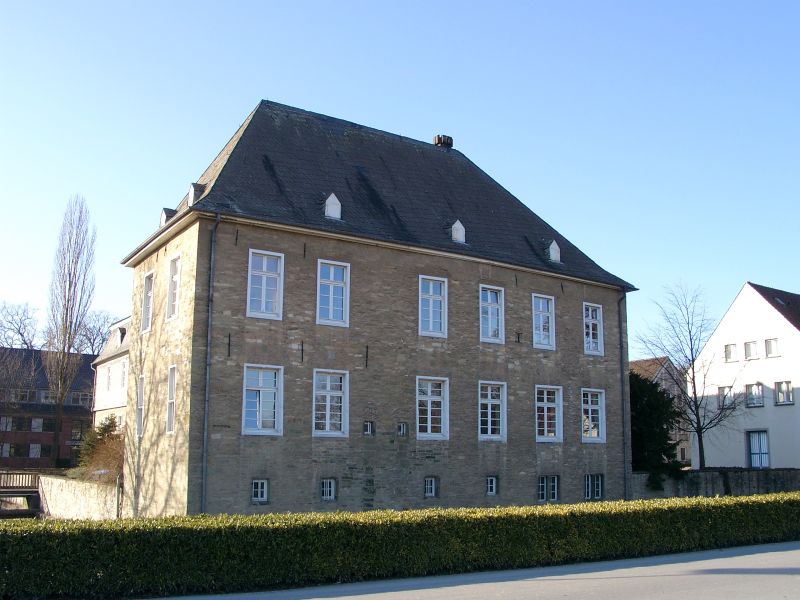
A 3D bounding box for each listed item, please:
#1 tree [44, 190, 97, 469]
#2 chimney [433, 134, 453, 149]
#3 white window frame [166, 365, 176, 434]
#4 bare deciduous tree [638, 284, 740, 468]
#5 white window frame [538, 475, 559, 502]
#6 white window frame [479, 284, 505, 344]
[{"bbox_3d":[-30.677,2.348,72.416,4.400,25.257,4.400,5,-12,-23],"label":"tree"},{"bbox_3d":[2.038,-7.184,35.208,0.660,0.490,0.600,8,-13,-32],"label":"chimney"},{"bbox_3d":[-6.758,2.980,23.487,0.170,2.030,0.708,8,-14,-33],"label":"white window frame"},{"bbox_3d":[15.527,4.196,42.000,5.345,9.968,5.078,1,-11,0],"label":"bare deciduous tree"},{"bbox_3d":[5.433,6.937,28.952,0.989,0.937,0.120,8,-13,-32],"label":"white window frame"},{"bbox_3d":[3.381,0.555,29.092,1.180,2.134,0.190,8,-14,-33],"label":"white window frame"}]

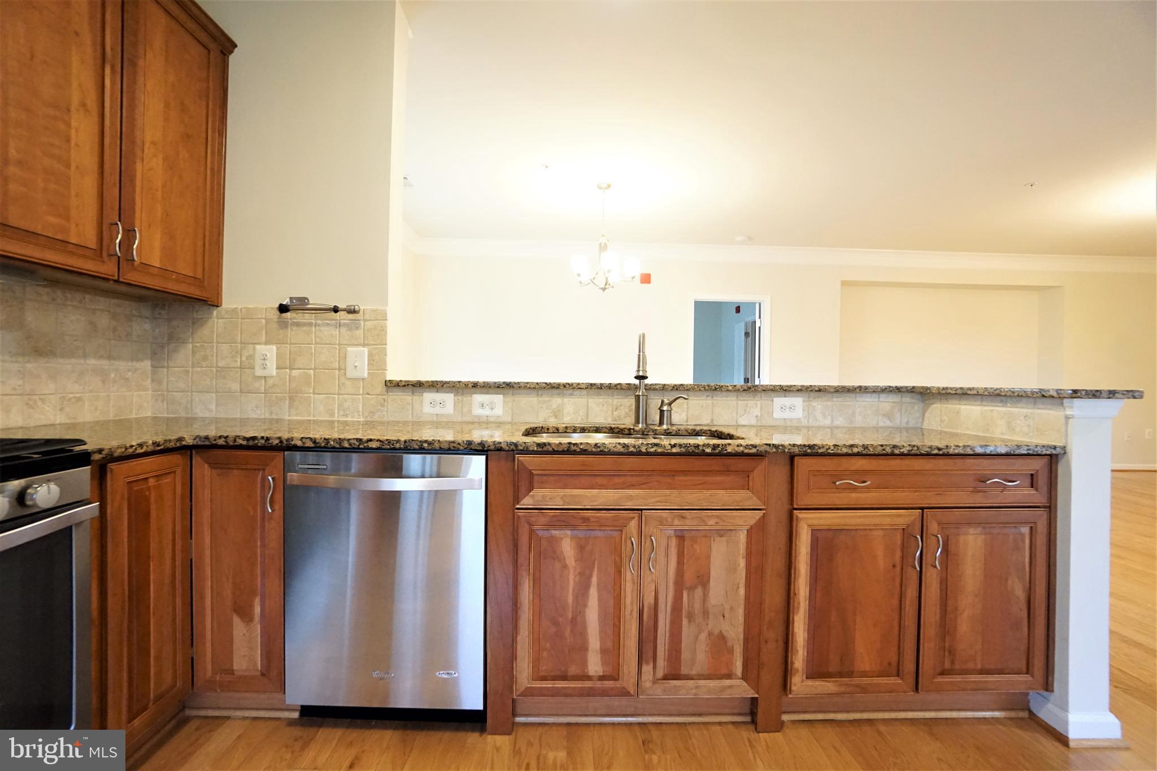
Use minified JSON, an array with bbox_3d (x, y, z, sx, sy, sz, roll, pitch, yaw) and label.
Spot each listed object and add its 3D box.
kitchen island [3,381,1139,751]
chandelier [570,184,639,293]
[{"bbox_3d":[-0.029,0.522,1.880,3.380,1.070,0.910,1,1,-1],"label":"kitchen island"},{"bbox_3d":[0.237,-1.298,4.220,0.610,0.940,0.610,1,1,-1],"label":"chandelier"}]

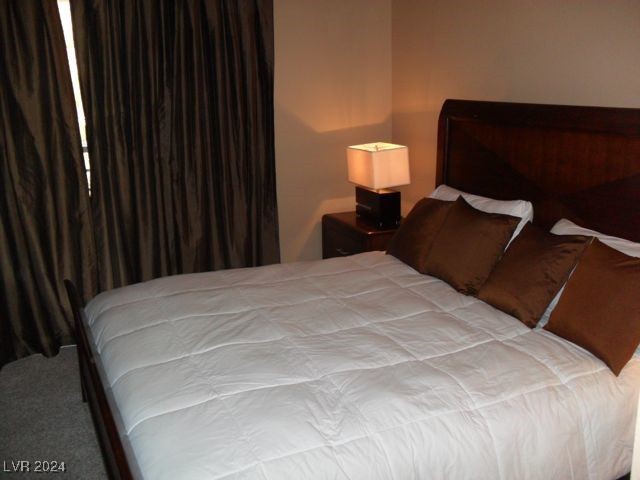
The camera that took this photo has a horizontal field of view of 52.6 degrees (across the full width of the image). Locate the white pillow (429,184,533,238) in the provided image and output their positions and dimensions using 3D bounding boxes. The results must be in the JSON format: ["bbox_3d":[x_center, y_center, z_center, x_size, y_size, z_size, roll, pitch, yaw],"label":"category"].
[{"bbox_3d":[0.751,-0.032,3.275,0.160,0.450,0.700,19,5,-27],"label":"white pillow"}]

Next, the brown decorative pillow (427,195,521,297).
[{"bbox_3d":[0.706,0.017,3.110,0.140,0.415,0.440,22,8,-27],"label":"brown decorative pillow"}]

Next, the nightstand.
[{"bbox_3d":[0.375,0.177,4.163,0.470,0.630,0.600,-7,16,-22],"label":"nightstand"}]

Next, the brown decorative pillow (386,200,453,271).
[{"bbox_3d":[0.578,-0.023,3.436,0.140,0.400,0.430,23,7,-27],"label":"brown decorative pillow"}]

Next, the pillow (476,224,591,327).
[{"bbox_3d":[0.886,0.127,2.746,0.140,0.405,0.420,27,5,-27],"label":"pillow"}]

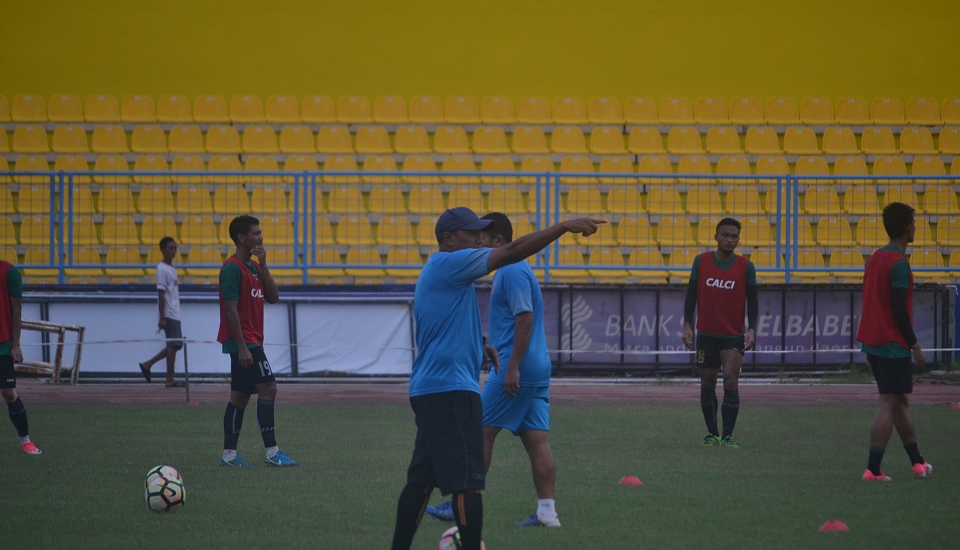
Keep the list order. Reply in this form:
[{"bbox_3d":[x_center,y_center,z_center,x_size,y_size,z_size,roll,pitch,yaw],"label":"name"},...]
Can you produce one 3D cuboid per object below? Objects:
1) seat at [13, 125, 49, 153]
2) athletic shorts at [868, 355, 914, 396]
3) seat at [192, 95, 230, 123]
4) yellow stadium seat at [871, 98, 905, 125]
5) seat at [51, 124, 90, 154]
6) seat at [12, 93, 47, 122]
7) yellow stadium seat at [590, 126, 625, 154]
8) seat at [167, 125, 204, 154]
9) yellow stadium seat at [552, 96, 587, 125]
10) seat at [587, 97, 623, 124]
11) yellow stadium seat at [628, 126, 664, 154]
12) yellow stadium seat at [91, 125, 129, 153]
[{"bbox_3d":[-5.517,-1.663,88.366,0.450,0.350,0.420,0,0,-4],"label":"seat"},{"bbox_3d":[2.606,0.560,45.600,0.280,0.380,0.350,0,0,-35],"label":"athletic shorts"},{"bbox_3d":[-3.051,-1.892,82.169,0.405,0.315,0.400,0,0,-6],"label":"seat"},{"bbox_3d":[5.334,-2.127,93.930,0.455,0.355,0.410,0,0,-2],"label":"yellow stadium seat"},{"bbox_3d":[-5.144,-1.702,90.505,0.440,0.350,0.420,0,0,-5],"label":"seat"},{"bbox_3d":[-5.521,-2.046,88.223,0.440,0.345,0.420,0,0,-3],"label":"seat"},{"bbox_3d":[1.542,-1.640,87.777,0.440,0.345,0.420,0,0,-3],"label":"yellow stadium seat"},{"bbox_3d":[-3.767,-1.737,92.486,0.455,0.355,0.410,0,0,-8],"label":"seat"},{"bbox_3d":[1.101,-2.023,88.555,0.440,0.345,0.420,0,0,-3],"label":"yellow stadium seat"},{"bbox_3d":[1.597,-2.107,92.104,0.440,0.350,0.420,0,0,-5],"label":"seat"},{"bbox_3d":[2.045,-1.662,88.961,0.450,0.350,0.420,0,0,-4],"label":"yellow stadium seat"},{"bbox_3d":[-4.711,-1.728,91.723,0.450,0.355,0.420,0,0,-5],"label":"yellow stadium seat"}]

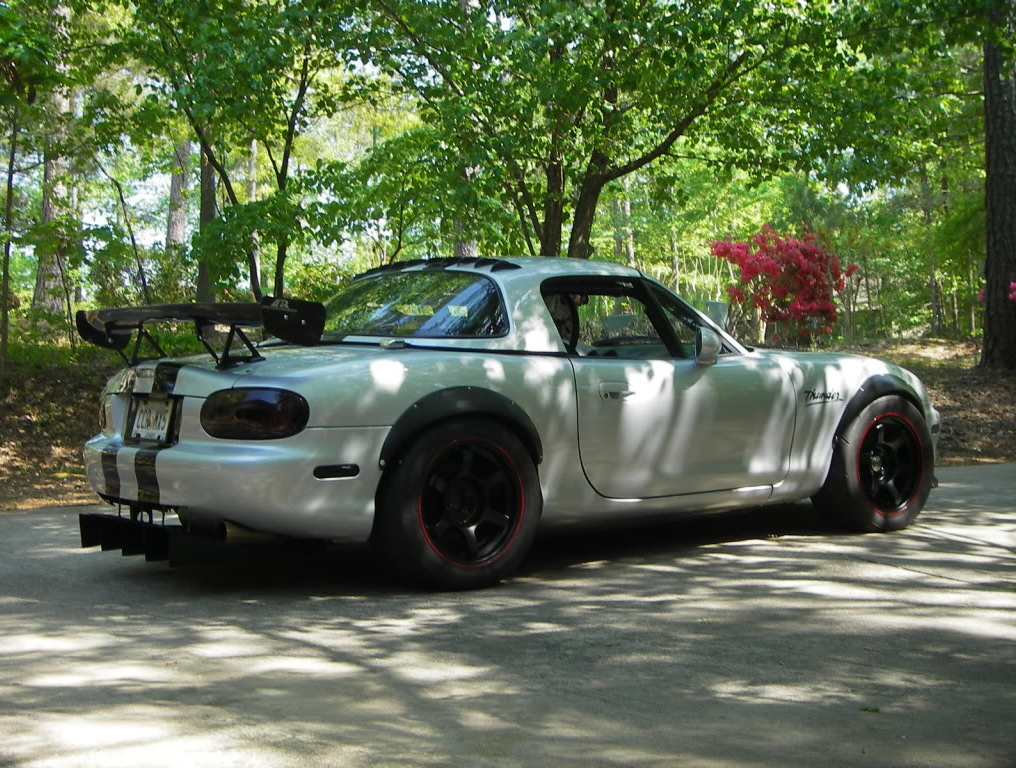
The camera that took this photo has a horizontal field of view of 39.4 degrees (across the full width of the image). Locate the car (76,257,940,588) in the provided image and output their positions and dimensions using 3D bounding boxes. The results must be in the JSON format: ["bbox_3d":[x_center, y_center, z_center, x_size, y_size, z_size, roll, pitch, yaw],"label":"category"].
[{"bbox_3d":[0.229,0.074,6.194,3.970,1.210,1.710,-2,2,-37],"label":"car"}]

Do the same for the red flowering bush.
[{"bbox_3d":[3.369,-1.182,17.300,1.720,1.460,1.550,0,2,11],"label":"red flowering bush"}]

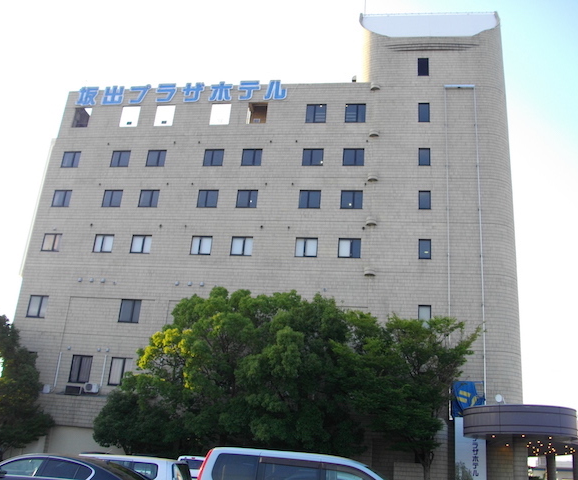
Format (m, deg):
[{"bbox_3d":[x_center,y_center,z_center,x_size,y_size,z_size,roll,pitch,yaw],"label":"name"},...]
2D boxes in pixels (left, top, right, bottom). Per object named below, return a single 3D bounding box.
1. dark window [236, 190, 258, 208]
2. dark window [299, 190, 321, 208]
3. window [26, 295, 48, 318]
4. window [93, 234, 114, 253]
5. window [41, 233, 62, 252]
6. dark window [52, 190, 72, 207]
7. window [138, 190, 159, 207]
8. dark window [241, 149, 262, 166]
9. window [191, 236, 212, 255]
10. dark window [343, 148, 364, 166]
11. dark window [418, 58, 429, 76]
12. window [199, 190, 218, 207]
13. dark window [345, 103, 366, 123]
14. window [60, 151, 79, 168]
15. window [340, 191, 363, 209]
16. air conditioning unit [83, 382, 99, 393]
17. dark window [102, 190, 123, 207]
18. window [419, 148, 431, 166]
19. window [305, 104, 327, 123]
[{"bbox_3d":[-2.533,-2.490,35.981,1.286,1.187,0.150,1,-21,10],"label":"dark window"},{"bbox_3d":[1.227,-2.388,34.678,1.269,1.194,0.150,1,-21,9],"label":"dark window"},{"bbox_3d":[-14.738,3.913,34.726,1.184,1.345,0.150,1,-21,9],"label":"window"},{"bbox_3d":[-11.388,0.226,36.384,1.243,1.171,0.150,1,-21,10],"label":"window"},{"bbox_3d":[-14.826,0.163,36.977,1.219,1.173,0.150,1,-21,10],"label":"window"},{"bbox_3d":[-15.197,-2.752,39.721,1.261,1.213,0.120,1,-21,10],"label":"dark window"},{"bbox_3d":[-8.567,-2.537,36.310,1.252,1.196,0.150,1,-21,9],"label":"window"},{"bbox_3d":[-2.307,-5.149,36.985,1.256,1.184,0.150,1,-21,10],"label":"dark window"},{"bbox_3d":[-5.224,0.328,35.323,1.267,1.174,0.150,1,-21,10],"label":"window"},{"bbox_3d":[4.108,-5.218,37.423,1.322,1.238,0.120,1,-21,10],"label":"dark window"},{"bbox_3d":[8.894,-11.371,39.047,0.682,1.402,0.120,1,-21,10],"label":"dark window"},{"bbox_3d":[-5.170,-2.591,37.957,1.310,1.213,0.120,1,-21,10],"label":"window"},{"bbox_3d":[4.088,-7.790,36.375,1.266,1.384,0.150,1,-21,9],"label":"dark window"},{"bbox_3d":[-14.073,-5.193,38.254,1.254,1.203,0.150,1,-21,9],"label":"window"},{"bbox_3d":[3.705,-2.374,34.903,1.271,1.193,0.150,1,-21,10],"label":"window"},{"bbox_3d":[-11.342,8.528,34.058,0.770,0.540,0.280,1,-21,10],"label":"air conditioning unit"},{"bbox_3d":[-11.158,-2.624,37.461,1.256,1.181,0.150,1,-21,10],"label":"dark window"},{"bbox_3d":[7.919,-4.846,34.585,0.669,1.199,0.150,1,-21,9],"label":"window"},{"bbox_3d":[1.699,-7.859,36.786,1.269,1.355,0.150,1,-21,9],"label":"window"}]

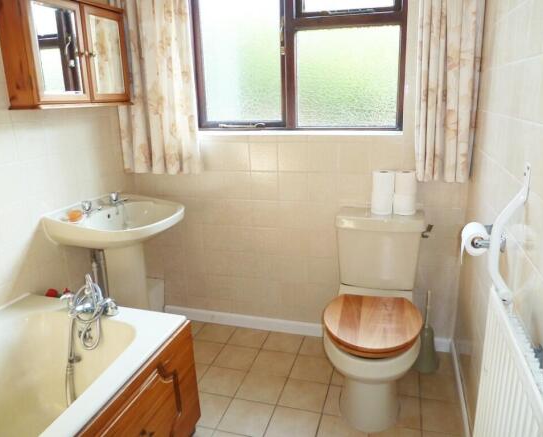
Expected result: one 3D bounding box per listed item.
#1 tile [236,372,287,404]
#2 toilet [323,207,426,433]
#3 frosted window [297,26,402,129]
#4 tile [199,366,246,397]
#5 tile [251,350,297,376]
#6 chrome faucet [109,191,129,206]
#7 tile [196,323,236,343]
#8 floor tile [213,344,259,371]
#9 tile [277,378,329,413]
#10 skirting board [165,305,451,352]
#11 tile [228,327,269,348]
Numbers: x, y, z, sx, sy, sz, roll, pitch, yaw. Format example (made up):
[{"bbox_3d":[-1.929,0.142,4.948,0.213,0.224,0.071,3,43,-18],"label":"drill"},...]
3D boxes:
[{"bbox_3d":[-0.045,0.791,1.963,0.197,0.010,0.197,3,17,16],"label":"tile"},{"bbox_3d":[0.449,0.413,1.829,0.395,0.760,0.715,3,17,16],"label":"toilet"},{"bbox_3d":[0.365,-0.677,2.063,0.497,0.464,0.040,3,17,16],"label":"frosted window"},{"bbox_3d":[-0.237,0.781,2.020,0.197,0.010,0.197,3,17,16],"label":"tile"},{"bbox_3d":[0.010,0.732,2.130,0.200,0.010,0.199,3,17,16],"label":"tile"},{"bbox_3d":[-0.780,-0.104,2.159,0.095,0.070,0.046,3,17,16],"label":"chrome faucet"},{"bbox_3d":[-0.320,0.661,2.418,0.200,0.010,0.188,3,17,16],"label":"tile"},{"bbox_3d":[-0.179,0.727,2.204,0.197,0.010,0.197,3,17,16],"label":"floor tile"},{"bbox_3d":[0.146,0.800,1.907,0.197,0.010,0.197,3,17,16],"label":"tile"},{"bbox_3d":[0.138,0.611,2.364,1.630,0.080,0.017,3,17,16],"label":"skirting board"},{"bbox_3d":[-0.128,0.669,2.363,0.200,0.010,0.188,3,17,16],"label":"tile"}]

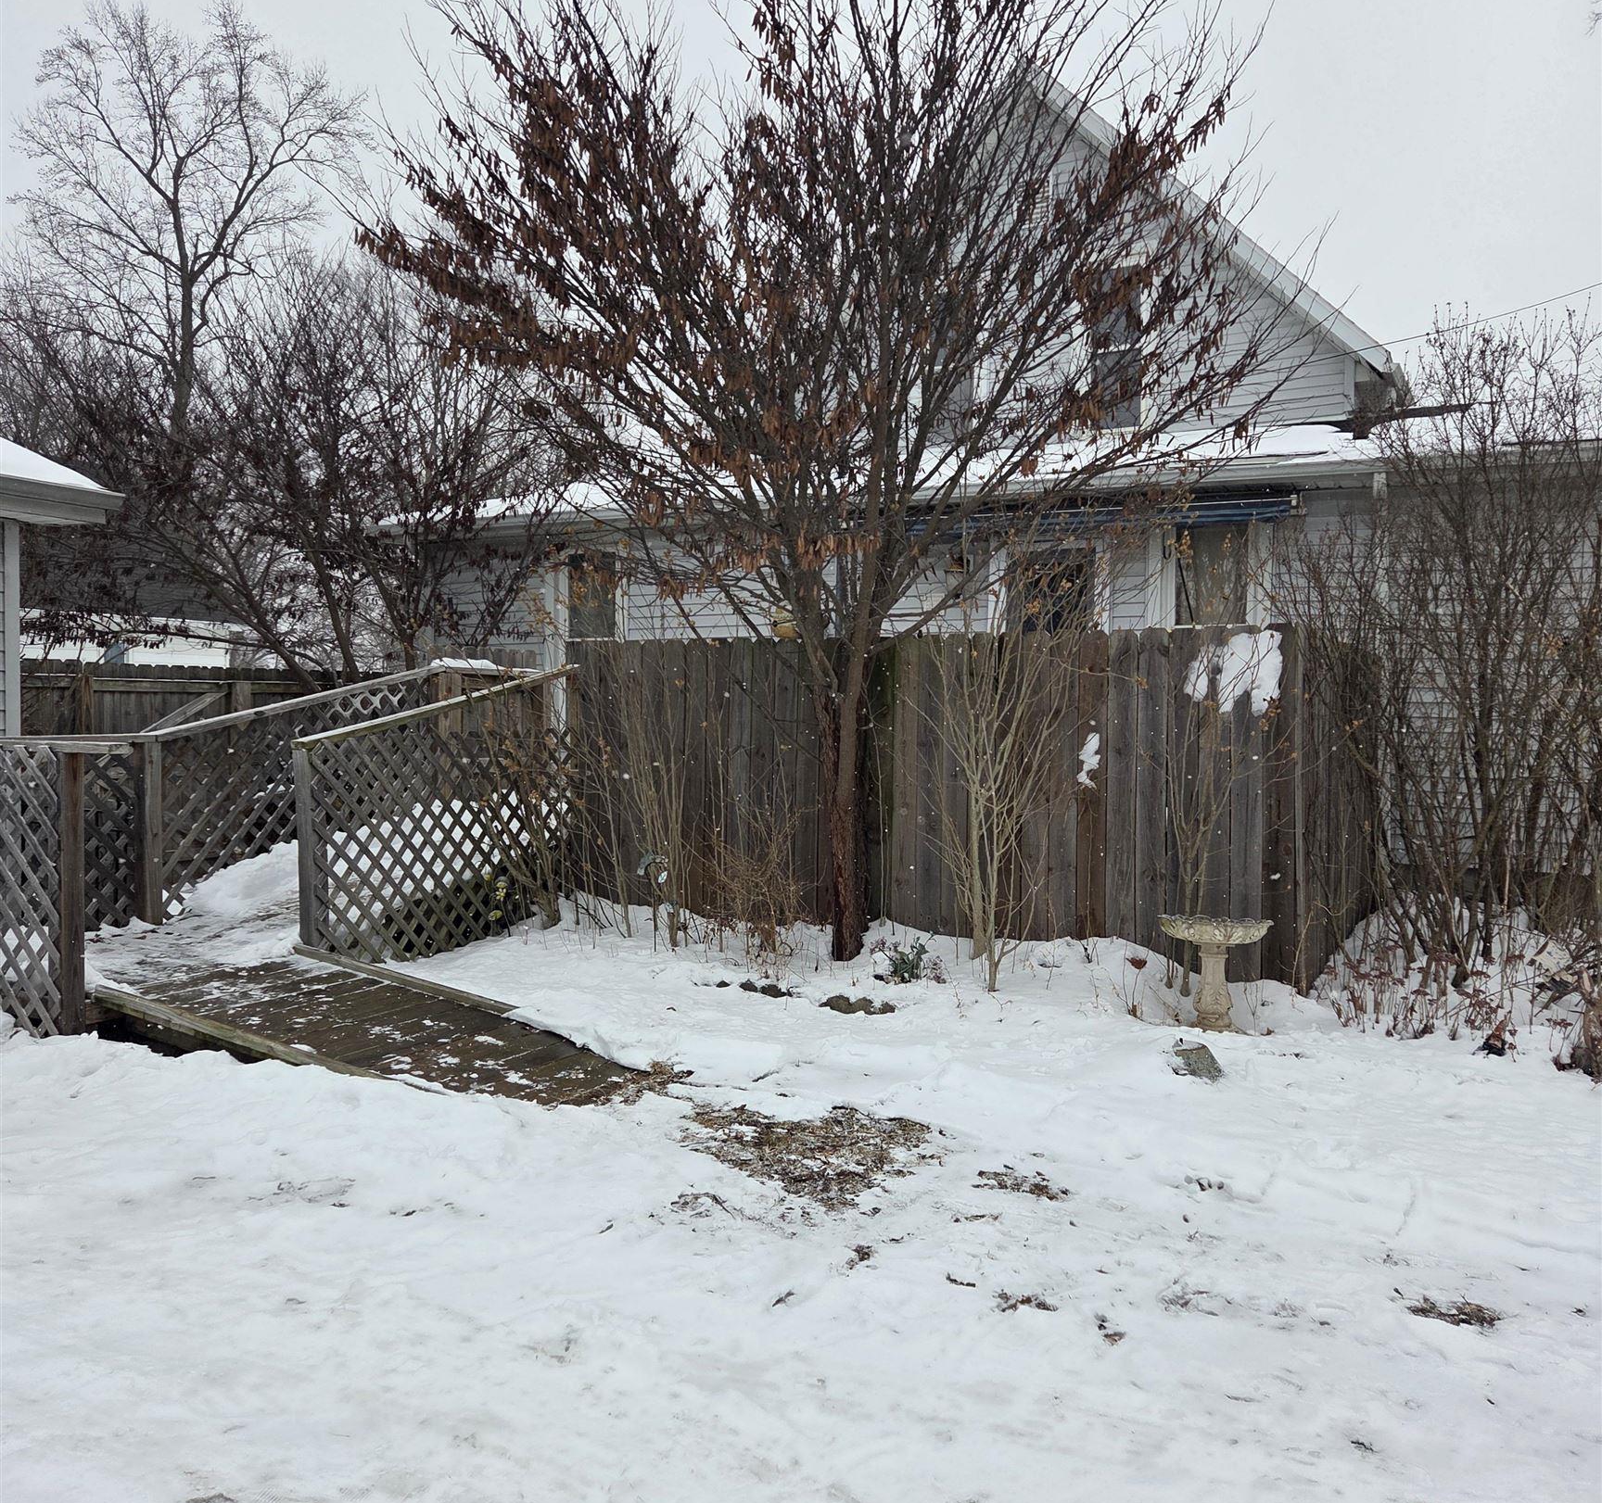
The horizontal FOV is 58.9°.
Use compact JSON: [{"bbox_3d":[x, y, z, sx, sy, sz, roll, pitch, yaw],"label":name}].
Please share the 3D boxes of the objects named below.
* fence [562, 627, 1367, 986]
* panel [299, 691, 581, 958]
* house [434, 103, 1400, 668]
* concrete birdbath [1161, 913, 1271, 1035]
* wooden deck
[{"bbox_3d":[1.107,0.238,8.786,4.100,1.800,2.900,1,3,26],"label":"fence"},{"bbox_3d":[-1.785,0.294,7.379,0.120,1.500,2.120,1,3,26],"label":"panel"},{"bbox_3d":[2.263,-3.213,15.397,9.200,8.100,9.000,1,3,26],"label":"house"},{"bbox_3d":[1.785,0.932,6.156,0.490,0.510,0.490,1,3,26],"label":"concrete birdbath"},{"bbox_3d":[-1.648,1.071,5.599,1.900,0.400,1.050,1,3,26],"label":"wooden deck"}]

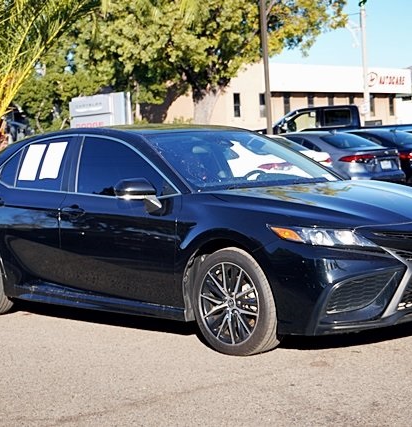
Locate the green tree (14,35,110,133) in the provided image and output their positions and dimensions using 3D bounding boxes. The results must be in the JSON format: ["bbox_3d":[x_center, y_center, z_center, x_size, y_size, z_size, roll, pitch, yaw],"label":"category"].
[{"bbox_3d":[-5.171,-3.657,35.823,4.300,5.700,4.300,-3,4,-8],"label":"green tree"}]

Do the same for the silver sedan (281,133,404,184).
[{"bbox_3d":[1.730,-0.868,20.591,4.630,1.435,1.780,1,5,43],"label":"silver sedan"}]

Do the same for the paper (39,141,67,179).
[{"bbox_3d":[-1.134,-0.393,7.689,0.222,0.285,0.008,1,-20,45],"label":"paper"}]

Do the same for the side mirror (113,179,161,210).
[{"bbox_3d":[-0.429,-0.121,6.639,0.235,0.200,0.210,-6,5,-44],"label":"side mirror"}]

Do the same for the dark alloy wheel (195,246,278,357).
[{"bbox_3d":[0.211,0.529,6.288,0.230,0.670,0.670,-6,5,-43],"label":"dark alloy wheel"}]

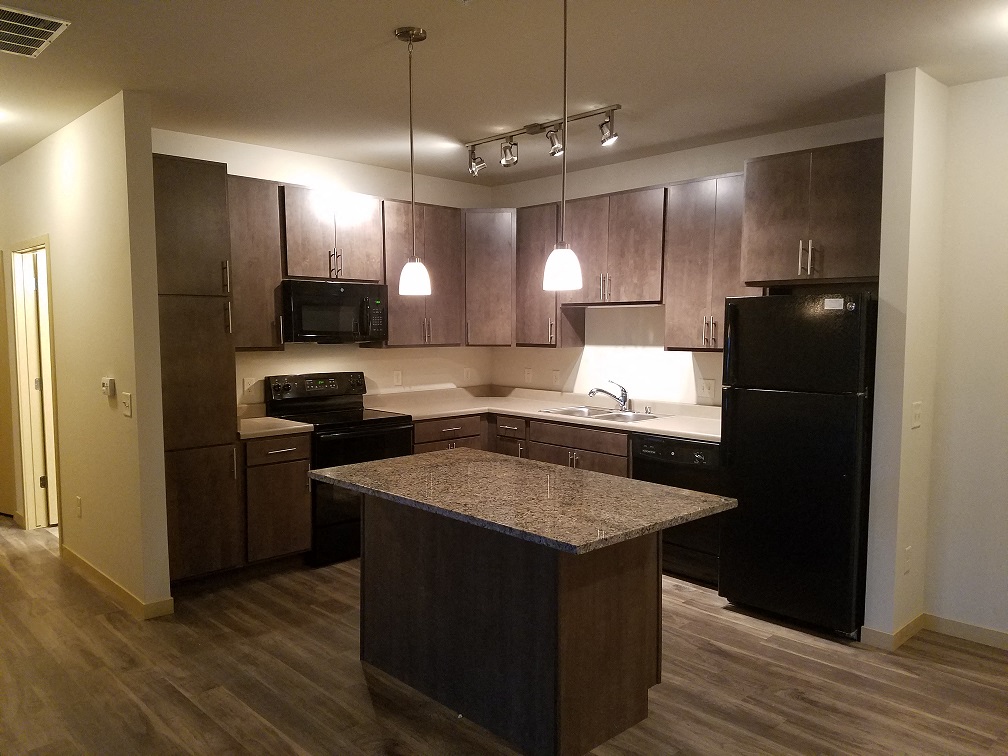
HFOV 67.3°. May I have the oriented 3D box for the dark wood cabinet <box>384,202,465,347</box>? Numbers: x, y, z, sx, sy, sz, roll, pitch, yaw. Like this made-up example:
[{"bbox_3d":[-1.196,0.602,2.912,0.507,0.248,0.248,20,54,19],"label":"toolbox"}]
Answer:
[{"bbox_3d":[-0.701,-0.774,5.764,0.745,1.072,0.322,-4,5,-43],"label":"dark wood cabinet"}]

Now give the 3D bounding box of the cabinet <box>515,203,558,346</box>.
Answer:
[{"bbox_3d":[0.364,-0.787,5.931,0.325,1.073,0.460,-4,6,-44],"label":"cabinet"}]

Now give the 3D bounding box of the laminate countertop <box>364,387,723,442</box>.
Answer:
[{"bbox_3d":[0.333,0.234,5.282,1.365,0.132,2.690,-4,6,-44],"label":"laminate countertop"}]

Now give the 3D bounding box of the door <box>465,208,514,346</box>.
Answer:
[{"bbox_3d":[-0.115,-0.779,5.891,0.400,1.035,0.030,0,4,2],"label":"door"}]

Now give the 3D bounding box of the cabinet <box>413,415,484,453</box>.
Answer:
[{"bbox_3d":[-0.606,0.697,5.750,0.710,0.870,0.620,-4,5,-43],"label":"cabinet"}]

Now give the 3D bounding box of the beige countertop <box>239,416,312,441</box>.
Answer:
[{"bbox_3d":[-1.598,0.310,4.853,0.475,0.039,0.645,-4,6,-44],"label":"beige countertop"}]

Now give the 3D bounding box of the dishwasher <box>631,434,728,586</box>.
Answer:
[{"bbox_3d":[1.221,0.767,4.783,0.610,0.865,0.604,-4,5,-43],"label":"dishwasher"}]

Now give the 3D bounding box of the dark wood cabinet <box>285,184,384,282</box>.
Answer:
[{"bbox_3d":[-1.259,-0.975,5.306,0.770,0.613,0.325,-4,6,-44],"label":"dark wood cabinet"}]

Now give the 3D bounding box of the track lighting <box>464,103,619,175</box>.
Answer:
[{"bbox_3d":[0.193,-1.405,4.542,0.130,0.225,1.260,-4,6,-44],"label":"track lighting"}]

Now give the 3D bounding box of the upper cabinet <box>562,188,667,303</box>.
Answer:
[{"bbox_3d":[0.843,-0.892,5.324,0.322,0.775,0.920,-4,5,-43],"label":"upper cabinet"}]

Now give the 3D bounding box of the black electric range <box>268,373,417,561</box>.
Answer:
[{"bbox_3d":[-1.113,0.581,5.203,0.762,1.177,0.665,-4,5,-43],"label":"black electric range"}]

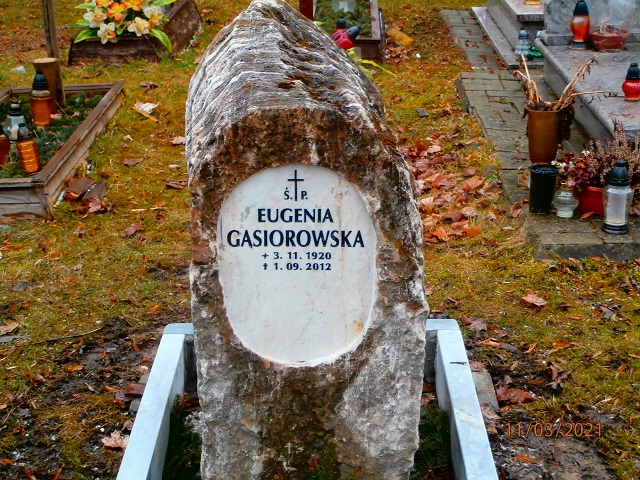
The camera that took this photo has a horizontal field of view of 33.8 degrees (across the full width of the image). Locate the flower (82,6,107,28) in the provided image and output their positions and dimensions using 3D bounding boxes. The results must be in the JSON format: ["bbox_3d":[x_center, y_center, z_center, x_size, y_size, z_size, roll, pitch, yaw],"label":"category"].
[{"bbox_3d":[-1.388,-1.372,6.500,0.140,0.140,0.060,-12,24,-26],"label":"flower"}]

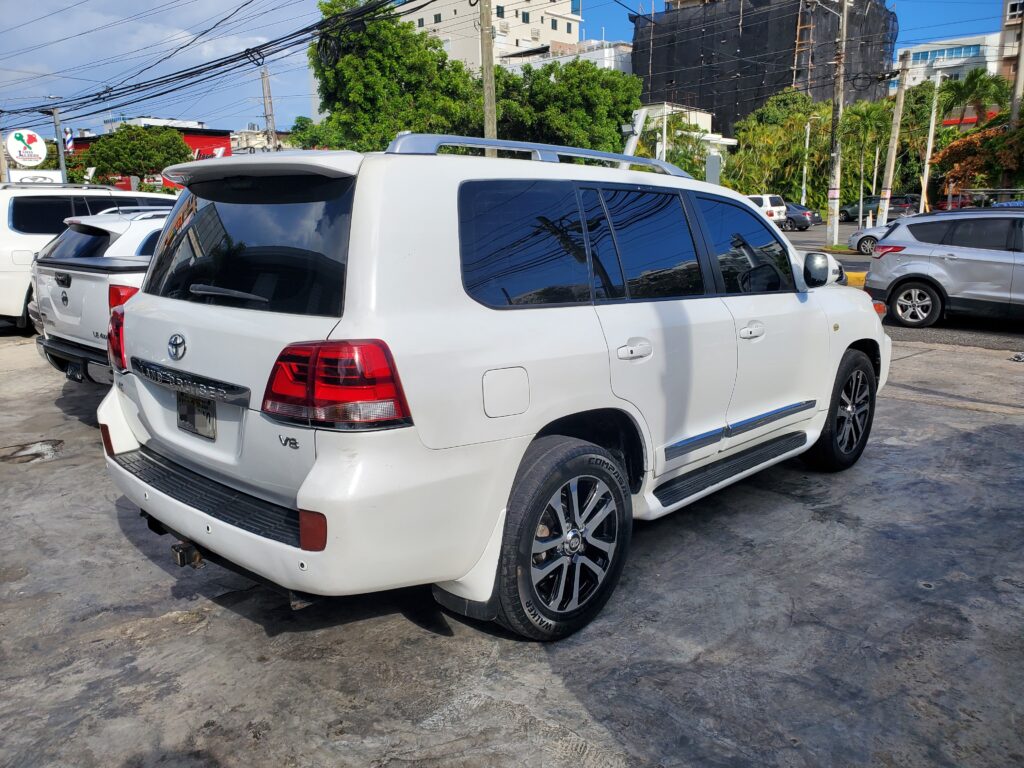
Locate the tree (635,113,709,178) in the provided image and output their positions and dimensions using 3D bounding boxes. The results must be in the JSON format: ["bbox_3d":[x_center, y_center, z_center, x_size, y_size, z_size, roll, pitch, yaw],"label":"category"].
[{"bbox_3d":[8.948,-11.965,43.334,4.100,6.280,3.900,-1,12,0],"label":"tree"}]

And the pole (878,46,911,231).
[{"bbox_3d":[16.190,-10.037,32.688,0.500,7.670,0.450,2,12,0],"label":"pole"}]

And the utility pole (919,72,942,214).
[{"bbox_3d":[20.532,-11.360,37.750,0.260,7.410,0.260,6,13,23],"label":"utility pole"}]

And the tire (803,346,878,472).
[{"bbox_3d":[2.146,0.164,5.096,0.285,0.790,0.790,10,16,43],"label":"tire"}]

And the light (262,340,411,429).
[{"bbox_3d":[-0.542,-0.014,2.336,0.385,0.275,0.300,10,16,43],"label":"light"}]

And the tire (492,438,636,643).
[{"bbox_3d":[0.167,0.602,3.093,0.285,0.790,0.790,10,16,43],"label":"tire"}]

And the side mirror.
[{"bbox_3d":[1.622,-0.604,4.052,0.210,0.195,0.200,10,16,43],"label":"side mirror"}]

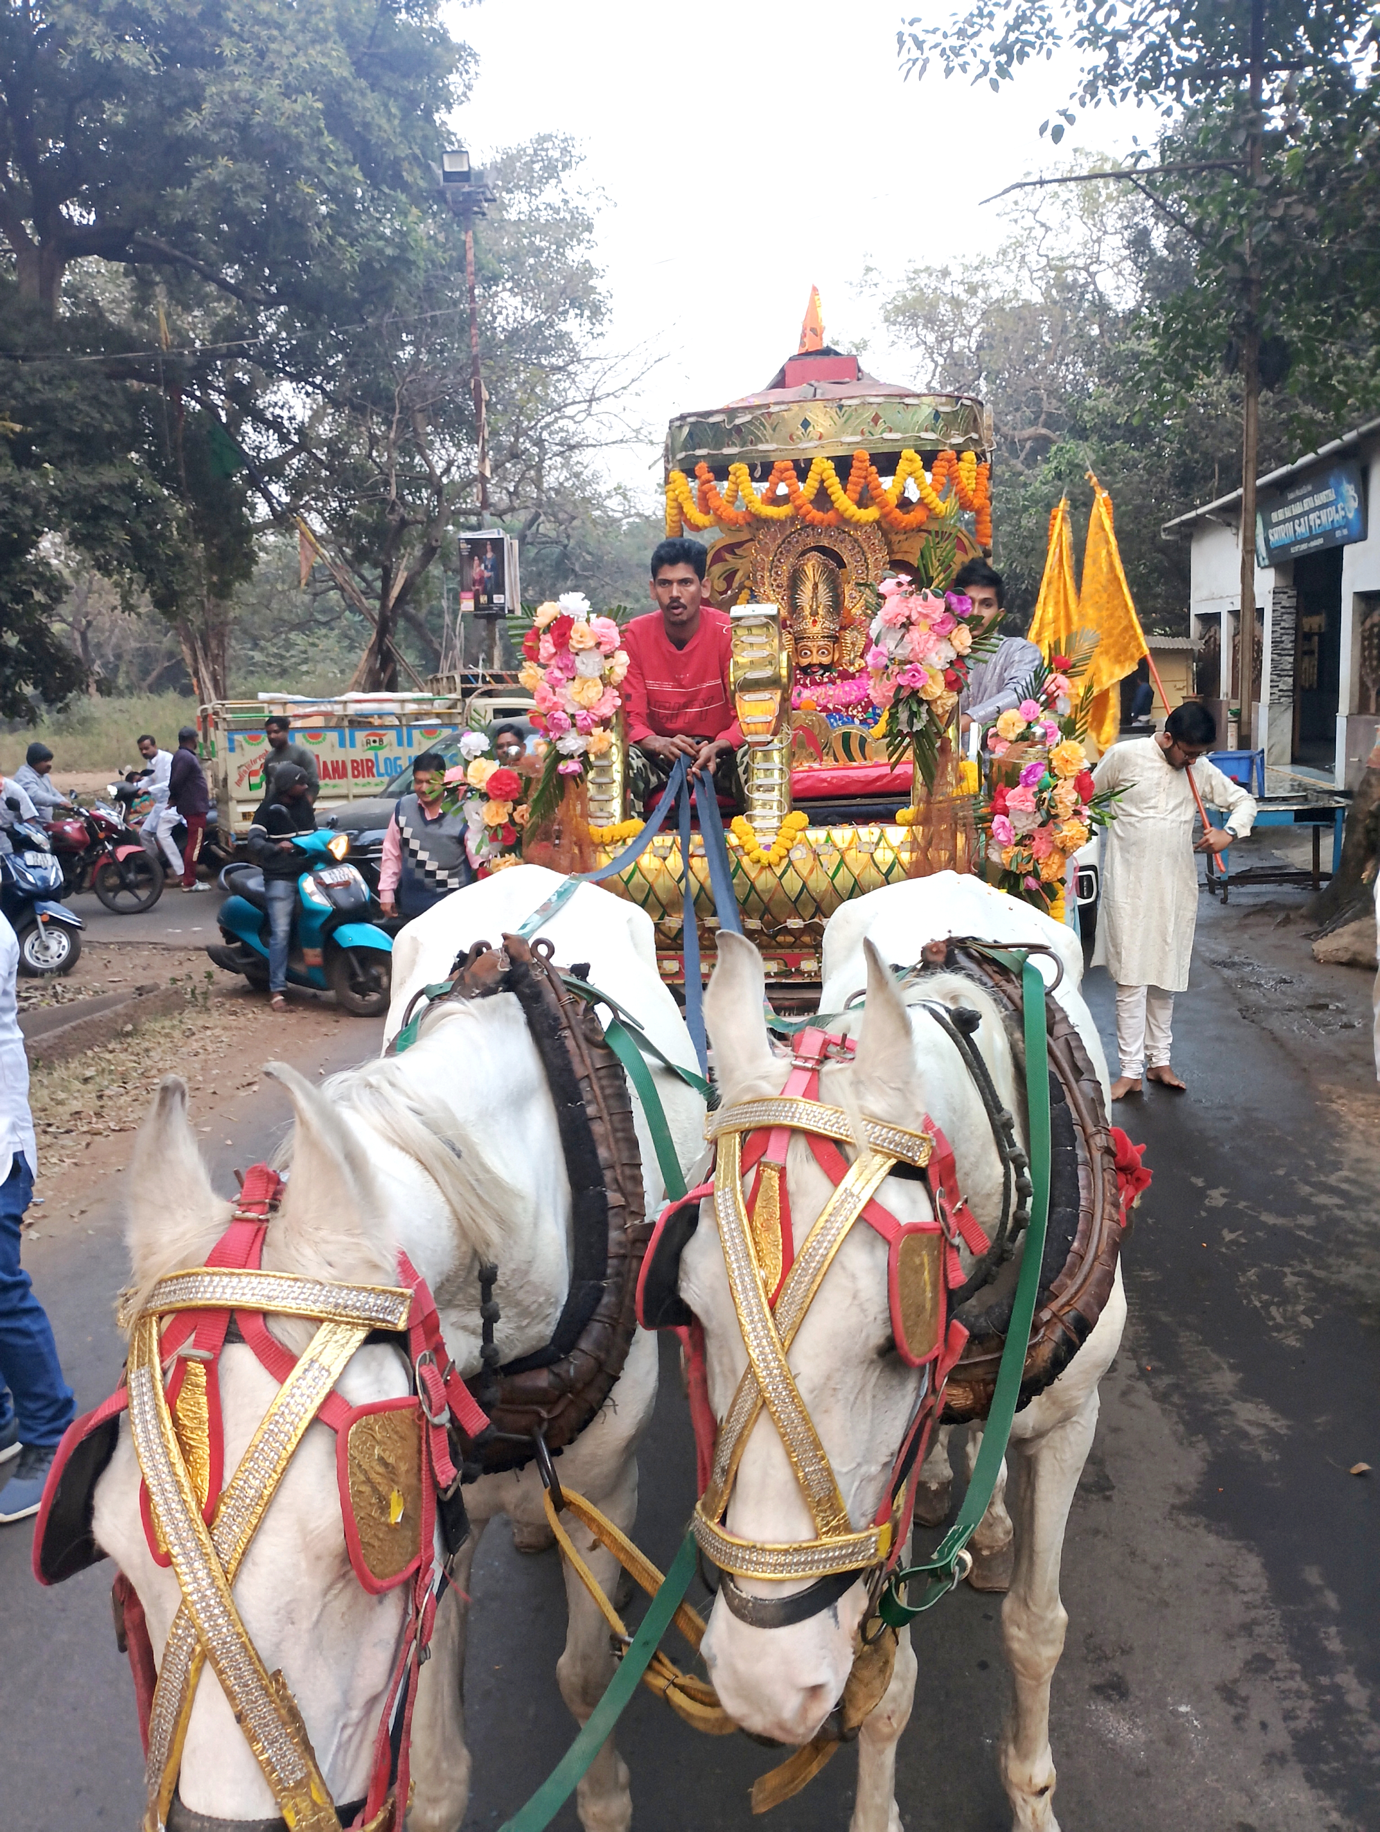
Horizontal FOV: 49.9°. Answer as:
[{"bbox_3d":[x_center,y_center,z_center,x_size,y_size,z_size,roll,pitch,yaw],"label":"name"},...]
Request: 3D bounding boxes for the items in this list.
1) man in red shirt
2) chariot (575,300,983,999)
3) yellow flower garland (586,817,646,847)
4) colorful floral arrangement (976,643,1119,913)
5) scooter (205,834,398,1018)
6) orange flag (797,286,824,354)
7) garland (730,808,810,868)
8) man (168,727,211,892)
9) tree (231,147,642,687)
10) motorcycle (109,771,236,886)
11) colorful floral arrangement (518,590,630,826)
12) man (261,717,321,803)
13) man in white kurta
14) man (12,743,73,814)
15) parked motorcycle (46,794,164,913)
[{"bbox_3d":[-0.020,-0.532,4.600,0.460,1.220,0.700,0,7,7],"label":"man in red shirt"},{"bbox_3d":[0.460,-0.613,5.150,1.400,3.050,2.400,1,7,14],"label":"chariot"},{"bbox_3d":[-0.203,-0.228,4.050,0.155,0.085,0.085,-2,10,-2],"label":"yellow flower garland"},{"bbox_3d":[0.974,-0.381,4.050,0.370,0.720,0.300,1,7,14],"label":"colorful floral arrangement"},{"bbox_3d":[-2.387,-0.028,9.124,1.780,1.150,0.700,7,13,43],"label":"scooter"},{"bbox_3d":[0.456,-2.252,5.600,0.100,0.250,0.070,-2,10,-3],"label":"orange flag"},{"bbox_3d":[0.216,-0.208,4.000,0.210,0.170,0.140,1,7,14],"label":"garland"},{"bbox_3d":[-5.056,-1.070,15.000,0.420,1.660,0.500,-8,12,-34],"label":"man"},{"bbox_3d":[-4.603,-7.986,26.969,7.500,11.600,7.000,-5,10,-17],"label":"tree"},{"bbox_3d":[-5.517,-0.891,15.405,0.680,1.150,1.760,7,13,41],"label":"motorcycle"},{"bbox_3d":[-0.330,-0.589,4.200,0.290,0.640,0.240,1,7,14],"label":"colorful floral arrangement"},{"bbox_3d":[-3.301,-0.829,12.442,0.500,1.700,0.320,4,11,30],"label":"man"},{"bbox_3d":[2.103,-0.072,6.480,0.640,1.660,0.400,-3,10,-5],"label":"man in white kurta"},{"bbox_3d":[-6.080,-0.846,13.700,0.750,1.450,0.520,-2,7,-4],"label":"man"},{"bbox_3d":[-5.880,-0.568,13.700,1.950,1.100,0.720,-2,7,-4],"label":"parked motorcycle"}]

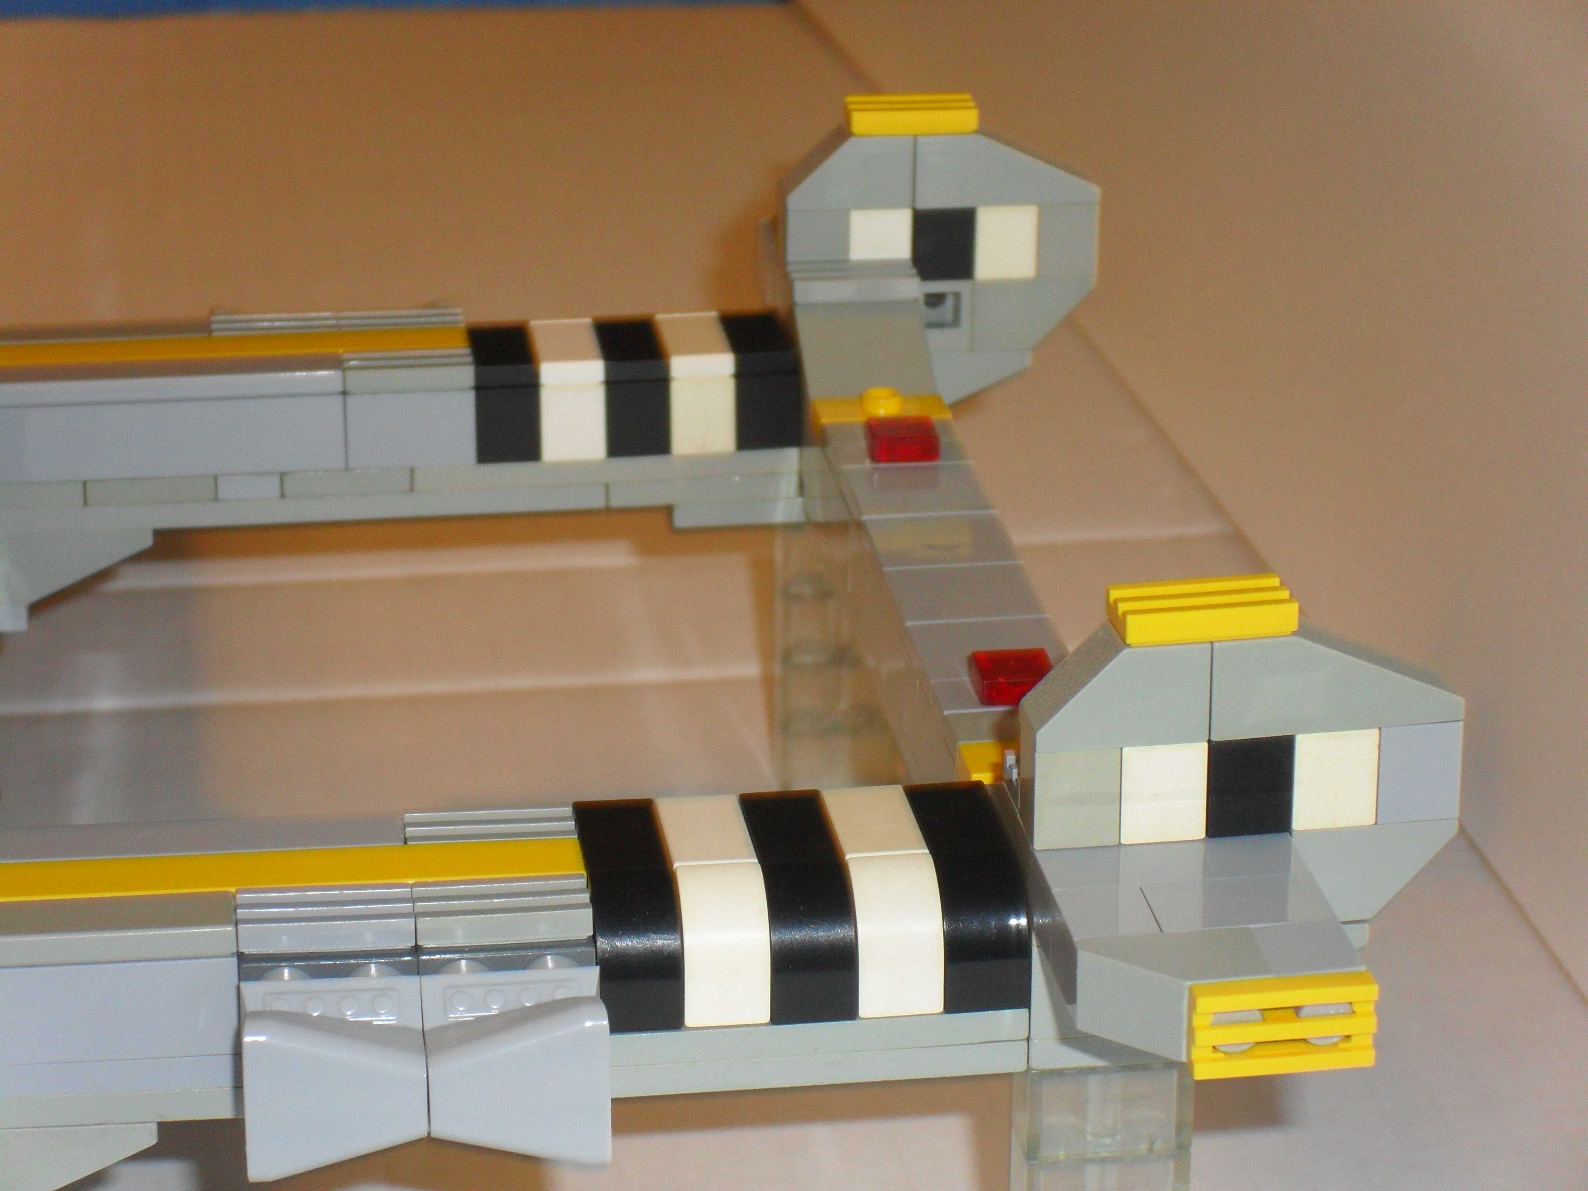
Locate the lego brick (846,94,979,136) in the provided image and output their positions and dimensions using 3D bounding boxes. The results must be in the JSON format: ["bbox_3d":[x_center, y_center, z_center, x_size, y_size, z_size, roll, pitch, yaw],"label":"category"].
[{"bbox_3d":[0.014,-0.060,0.600,0.016,0.003,0.008,-2,21,-7],"label":"lego brick"}]

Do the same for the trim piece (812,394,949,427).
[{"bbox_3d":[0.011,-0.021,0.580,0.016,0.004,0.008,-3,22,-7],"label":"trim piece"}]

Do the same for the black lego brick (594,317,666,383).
[{"bbox_3d":[-0.020,-0.030,0.597,0.008,0.003,0.016,-3,21,-7],"label":"black lego brick"}]

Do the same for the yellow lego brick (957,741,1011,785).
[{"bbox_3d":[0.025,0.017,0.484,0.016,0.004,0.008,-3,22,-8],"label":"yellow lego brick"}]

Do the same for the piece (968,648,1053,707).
[{"bbox_3d":[0.023,0.009,0.497,0.008,0.003,0.008,-3,22,-8],"label":"piece"}]

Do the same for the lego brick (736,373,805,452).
[{"bbox_3d":[-0.004,-0.024,0.599,0.008,0.010,0.008,-3,21,-7],"label":"lego brick"}]

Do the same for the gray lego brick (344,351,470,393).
[{"bbox_3d":[-0.047,-0.027,0.590,0.016,0.003,0.008,-3,21,-7],"label":"gray lego brick"}]

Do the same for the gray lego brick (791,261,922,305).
[{"bbox_3d":[0.007,-0.039,0.598,0.016,0.003,0.008,-2,21,-7],"label":"gray lego brick"}]

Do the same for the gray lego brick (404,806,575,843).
[{"bbox_3d":[-0.029,0.023,0.456,0.016,0.003,0.008,-3,22,-7],"label":"gray lego brick"}]

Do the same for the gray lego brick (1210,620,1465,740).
[{"bbox_3d":[0.049,0.007,0.441,0.024,0.010,0.008,-3,22,-8],"label":"gray lego brick"}]

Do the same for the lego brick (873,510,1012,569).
[{"bbox_3d":[0.017,-0.005,0.541,0.016,0.003,0.016,-3,22,-8],"label":"lego brick"}]

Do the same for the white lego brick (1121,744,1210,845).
[{"bbox_3d":[0.033,0.017,0.445,0.008,0.010,0.008,-4,21,-7],"label":"white lego brick"}]

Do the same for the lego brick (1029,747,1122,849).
[{"bbox_3d":[0.026,0.017,0.444,0.008,0.010,0.008,-4,21,-7],"label":"lego brick"}]

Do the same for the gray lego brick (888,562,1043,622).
[{"bbox_3d":[0.019,0.001,0.524,0.016,0.003,0.016,-3,22,-8],"label":"gray lego brick"}]

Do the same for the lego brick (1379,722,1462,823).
[{"bbox_3d":[0.057,0.015,0.445,0.008,0.010,0.008,-3,21,-7],"label":"lego brick"}]

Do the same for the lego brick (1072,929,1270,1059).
[{"bbox_3d":[0.033,0.035,0.422,0.016,0.008,0.010,-3,22,-8],"label":"lego brick"}]

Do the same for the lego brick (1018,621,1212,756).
[{"bbox_3d":[0.029,0.008,0.441,0.016,0.010,0.008,-4,21,-7],"label":"lego brick"}]

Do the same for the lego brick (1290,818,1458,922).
[{"bbox_3d":[0.053,0.024,0.451,0.016,0.010,0.008,-4,21,-7],"label":"lego brick"}]

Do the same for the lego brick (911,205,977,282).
[{"bbox_3d":[0.019,-0.046,0.614,0.008,0.010,0.008,-3,22,-8],"label":"lego brick"}]

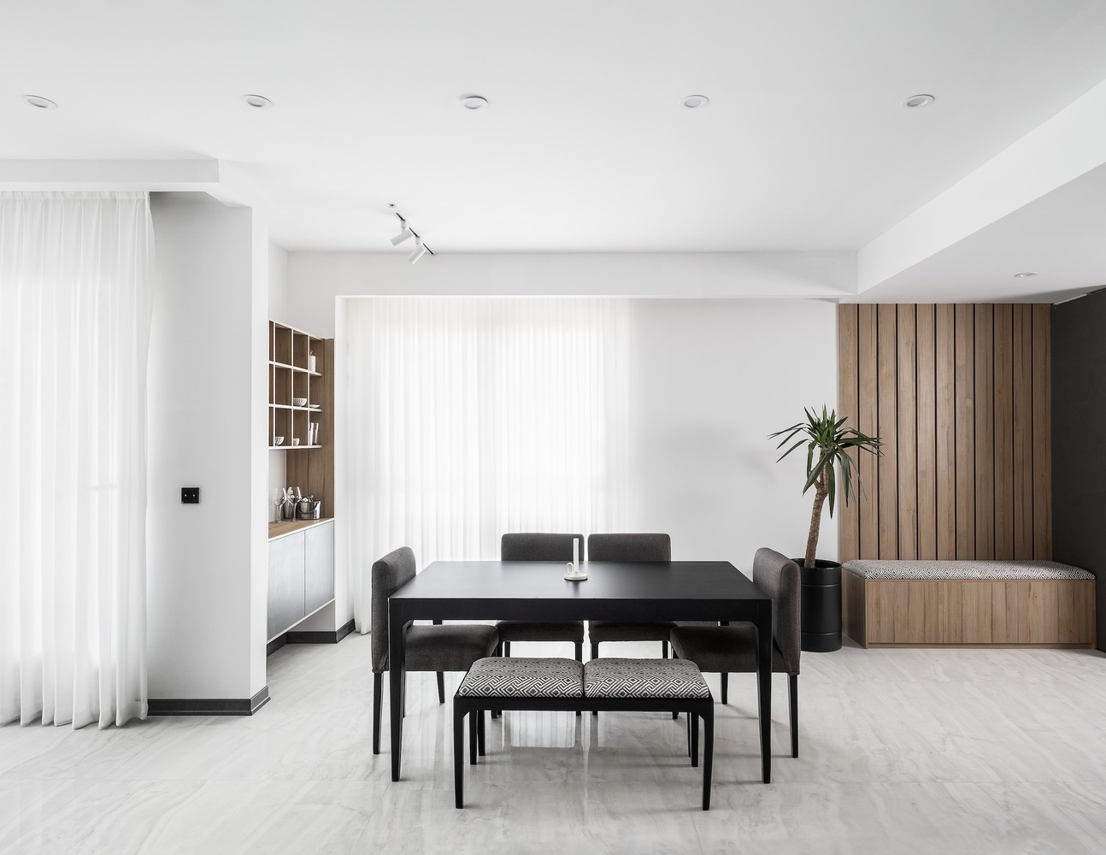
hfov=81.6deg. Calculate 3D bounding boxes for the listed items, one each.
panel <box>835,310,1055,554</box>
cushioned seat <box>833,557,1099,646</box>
[{"bbox_3d":[2.870,0.082,4.714,1.560,1.980,0.040,0,-1,1],"label":"panel"},{"bbox_3d":[2.895,1.230,4.522,1.550,0.520,0.400,0,-1,1],"label":"cushioned seat"}]

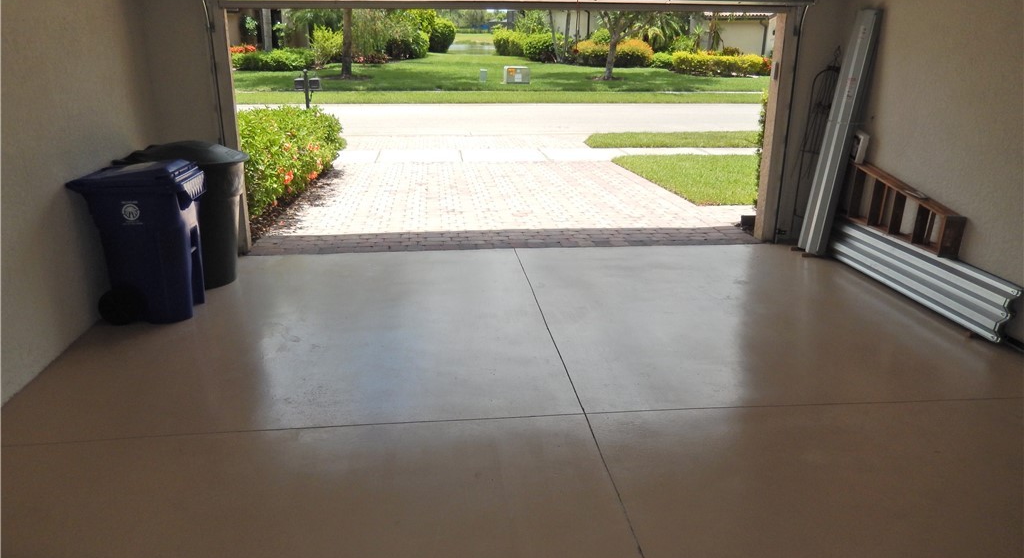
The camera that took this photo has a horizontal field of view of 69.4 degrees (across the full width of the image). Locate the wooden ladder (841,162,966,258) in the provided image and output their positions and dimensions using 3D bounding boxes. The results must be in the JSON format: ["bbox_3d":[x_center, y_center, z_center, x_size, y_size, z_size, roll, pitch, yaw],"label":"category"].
[{"bbox_3d":[3.162,-0.649,6.185,0.200,0.500,1.600,-2,23,-6],"label":"wooden ladder"}]

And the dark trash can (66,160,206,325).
[{"bbox_3d":[-2.545,-0.270,5.181,0.730,1.040,0.620,0,19,-1],"label":"dark trash can"}]

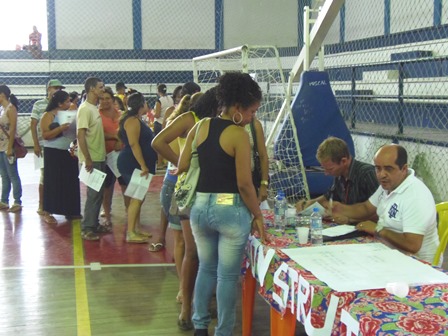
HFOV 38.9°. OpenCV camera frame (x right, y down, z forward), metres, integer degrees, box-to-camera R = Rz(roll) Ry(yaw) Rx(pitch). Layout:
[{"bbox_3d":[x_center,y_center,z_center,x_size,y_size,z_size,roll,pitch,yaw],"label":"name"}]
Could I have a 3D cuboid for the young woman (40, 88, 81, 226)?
[{"bbox_3d":[-2.010,-0.139,7.712,0.450,1.580,0.480,0,7,3],"label":"young woman"}]

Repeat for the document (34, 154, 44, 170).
[{"bbox_3d":[-2.313,-0.064,8.149,0.240,0.210,0.020,0,7,6],"label":"document"}]

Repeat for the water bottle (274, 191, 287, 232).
[{"bbox_3d":[0.328,0.260,3.675,0.066,0.215,0.066,0,7,0],"label":"water bottle"}]

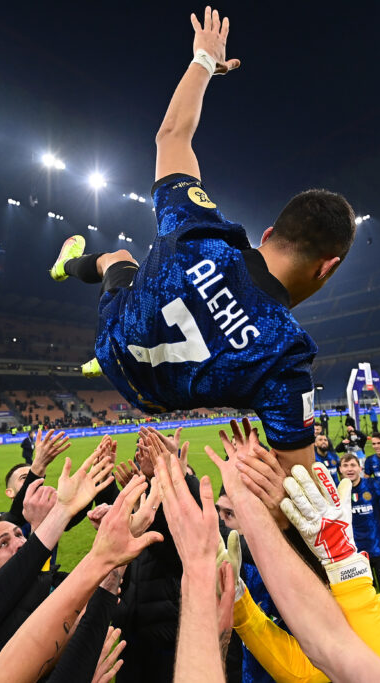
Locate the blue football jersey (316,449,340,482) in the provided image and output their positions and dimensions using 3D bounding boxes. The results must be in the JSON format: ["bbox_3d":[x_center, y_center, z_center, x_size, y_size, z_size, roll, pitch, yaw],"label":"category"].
[{"bbox_3d":[2.210,2.110,6.480,0.540,0.720,0.300,-7,-10,17],"label":"blue football jersey"}]

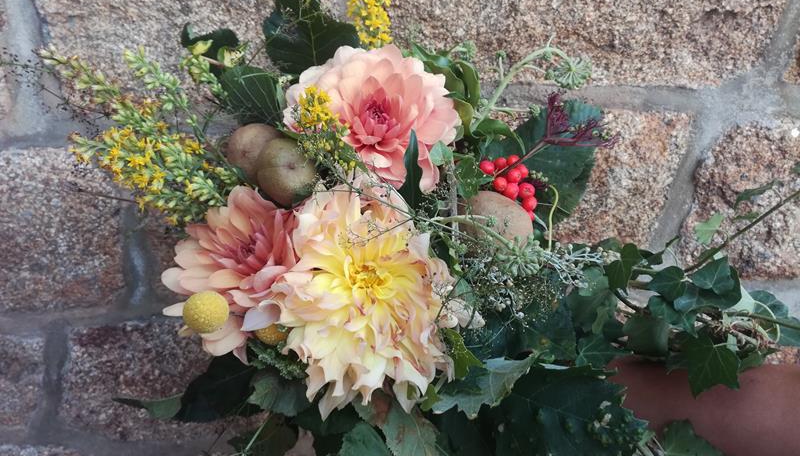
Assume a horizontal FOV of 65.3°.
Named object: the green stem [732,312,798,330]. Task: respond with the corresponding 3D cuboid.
[{"bbox_3d":[0.285,0.073,0.490,0.055,0.007,0.007,11,-6,-6],"label":"green stem"}]

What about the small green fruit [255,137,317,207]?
[{"bbox_3d":[-0.089,-0.043,0.485,0.047,0.053,0.052,-1,7,6],"label":"small green fruit"}]

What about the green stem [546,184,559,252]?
[{"bbox_3d":[0.117,-0.006,0.475,0.008,0.052,0.009,-2,7,0],"label":"green stem"}]

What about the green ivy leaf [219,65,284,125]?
[{"bbox_3d":[-0.113,-0.102,0.475,0.050,0.046,0.018,-1,6,6],"label":"green ivy leaf"}]

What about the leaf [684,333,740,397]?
[{"bbox_3d":[0.227,0.099,0.455,0.041,0.047,0.014,-2,-9,0],"label":"leaf"}]

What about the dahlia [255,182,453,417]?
[{"bbox_3d":[-0.032,0.052,0.455,0.140,0.166,0.075,0,-7,-5],"label":"dahlia"}]

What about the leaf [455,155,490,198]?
[{"bbox_3d":[0.056,-0.039,0.475,0.029,0.034,0.013,-2,7,0],"label":"leaf"}]

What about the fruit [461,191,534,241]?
[{"bbox_3d":[0.073,-0.005,0.490,0.060,0.050,0.050,0,6,0],"label":"fruit"}]

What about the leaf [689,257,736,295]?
[{"bbox_3d":[0.225,0.034,0.450,0.035,0.027,0.014,-2,6,-4],"label":"leaf"}]

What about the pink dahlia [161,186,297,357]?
[{"bbox_3d":[-0.129,0.034,0.485,0.113,0.125,0.075,1,9,19],"label":"pink dahlia"}]

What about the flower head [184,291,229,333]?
[{"bbox_3d":[-0.136,0.059,0.435,0.031,0.031,0.031,-2,6,0],"label":"flower head"}]

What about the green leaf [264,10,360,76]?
[{"bbox_3d":[-0.075,-0.156,0.535,0.082,0.062,0.022,-2,7,0],"label":"green leaf"}]

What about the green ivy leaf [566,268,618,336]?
[{"bbox_3d":[0.150,0.057,0.485,0.041,0.055,0.015,-1,-8,-6],"label":"green ivy leaf"}]

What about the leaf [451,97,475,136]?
[{"bbox_3d":[0.046,-0.081,0.455,0.018,0.029,0.014,-4,6,-22],"label":"leaf"}]

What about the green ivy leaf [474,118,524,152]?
[{"bbox_3d":[0.079,-0.073,0.495,0.041,0.026,0.018,5,-17,-4],"label":"green ivy leaf"}]

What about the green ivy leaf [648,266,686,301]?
[{"bbox_3d":[0.193,0.040,0.450,0.027,0.025,0.012,-1,6,3],"label":"green ivy leaf"}]

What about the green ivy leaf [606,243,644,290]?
[{"bbox_3d":[0.164,0.028,0.455,0.027,0.035,0.013,-1,6,6],"label":"green ivy leaf"}]

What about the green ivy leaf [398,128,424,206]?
[{"bbox_3d":[0.008,-0.041,0.455,0.019,0.059,0.018,-2,7,0],"label":"green ivy leaf"}]

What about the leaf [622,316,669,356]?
[{"bbox_3d":[0.179,0.078,0.455,0.034,0.031,0.014,-1,6,3],"label":"leaf"}]

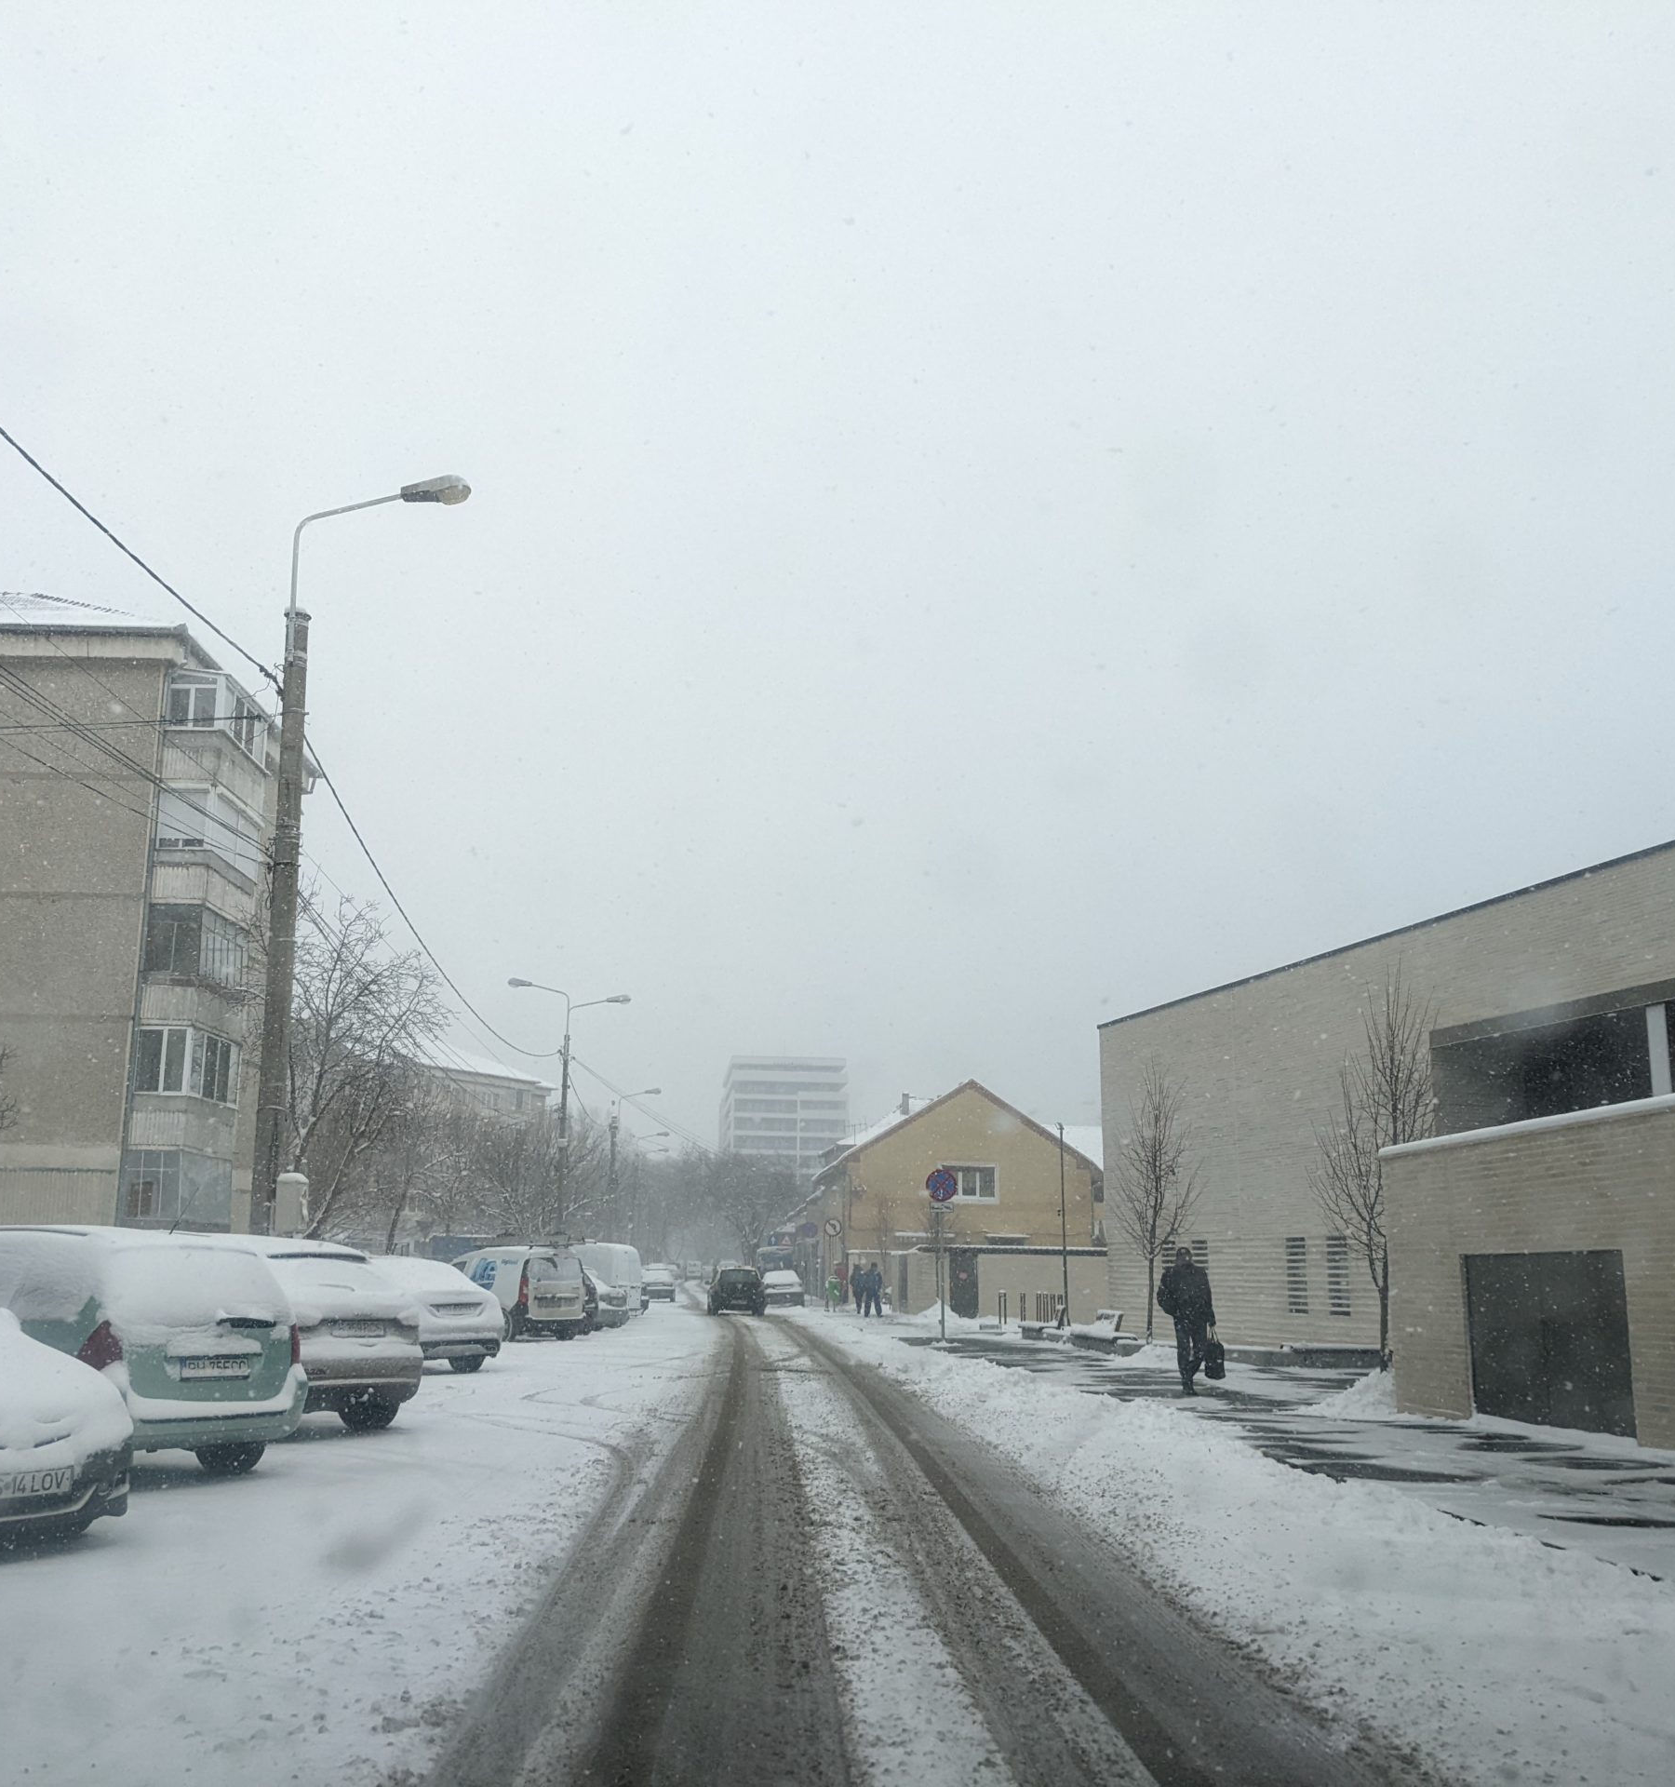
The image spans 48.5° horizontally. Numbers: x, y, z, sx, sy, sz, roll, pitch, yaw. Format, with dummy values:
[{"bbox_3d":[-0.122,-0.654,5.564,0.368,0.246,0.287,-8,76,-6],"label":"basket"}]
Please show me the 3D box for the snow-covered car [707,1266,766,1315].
[{"bbox_3d":[-3.465,13.357,62.541,1.830,1.670,4.320,1,-12,-5],"label":"snow-covered car"}]

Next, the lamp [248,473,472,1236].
[{"bbox_3d":[-5.301,0.289,20.560,1.980,10.350,0.380,1,-12,-4],"label":"lamp"}]

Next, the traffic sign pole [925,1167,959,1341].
[{"bbox_3d":[1.940,6.814,35.149,0.600,3.300,0.120,0,-12,0],"label":"traffic sign pole"}]

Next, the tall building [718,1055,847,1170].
[{"bbox_3d":[-8.571,45.253,303.092,19.500,36.000,16.000,2,-12,-10],"label":"tall building"}]

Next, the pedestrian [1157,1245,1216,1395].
[{"bbox_3d":[3.951,4.860,21.055,0.600,1.660,0.450,3,-12,-12],"label":"pedestrian"}]

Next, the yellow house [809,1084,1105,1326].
[{"bbox_3d":[3.652,11.257,67.110,9.900,7.600,12.000,1,-12,-4],"label":"yellow house"}]

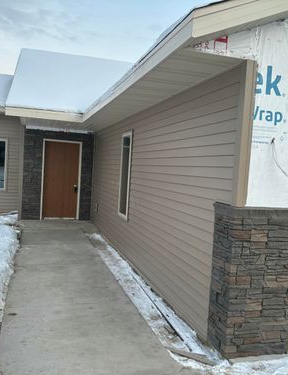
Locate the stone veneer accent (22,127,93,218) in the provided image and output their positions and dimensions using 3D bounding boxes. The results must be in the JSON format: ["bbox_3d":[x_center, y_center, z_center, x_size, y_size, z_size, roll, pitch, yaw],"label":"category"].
[{"bbox_3d":[-2.218,-0.308,9.859,1.792,2.379,0.104,2,3,-17],"label":"stone veneer accent"}]

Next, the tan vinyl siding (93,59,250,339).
[{"bbox_3d":[-0.261,-0.013,6.582,0.096,2.456,7.408,2,3,-17],"label":"tan vinyl siding"}]

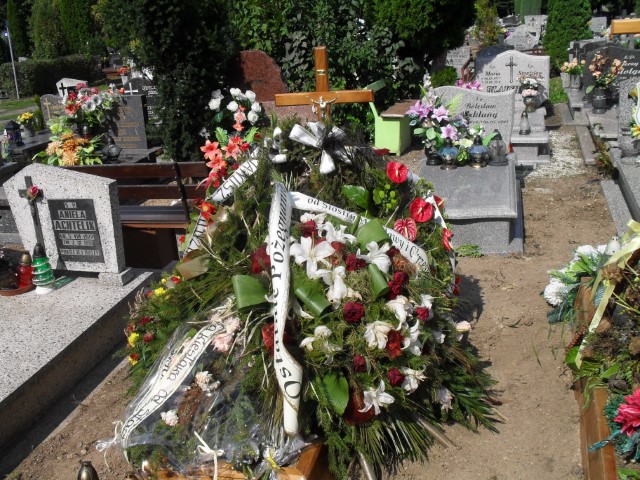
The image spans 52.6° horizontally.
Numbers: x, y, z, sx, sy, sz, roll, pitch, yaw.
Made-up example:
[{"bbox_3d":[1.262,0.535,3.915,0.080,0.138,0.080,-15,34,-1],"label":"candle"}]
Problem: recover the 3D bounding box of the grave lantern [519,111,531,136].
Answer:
[{"bbox_3d":[2.244,-1.278,7.100,0.120,0.280,0.120,4,20,16],"label":"grave lantern"}]

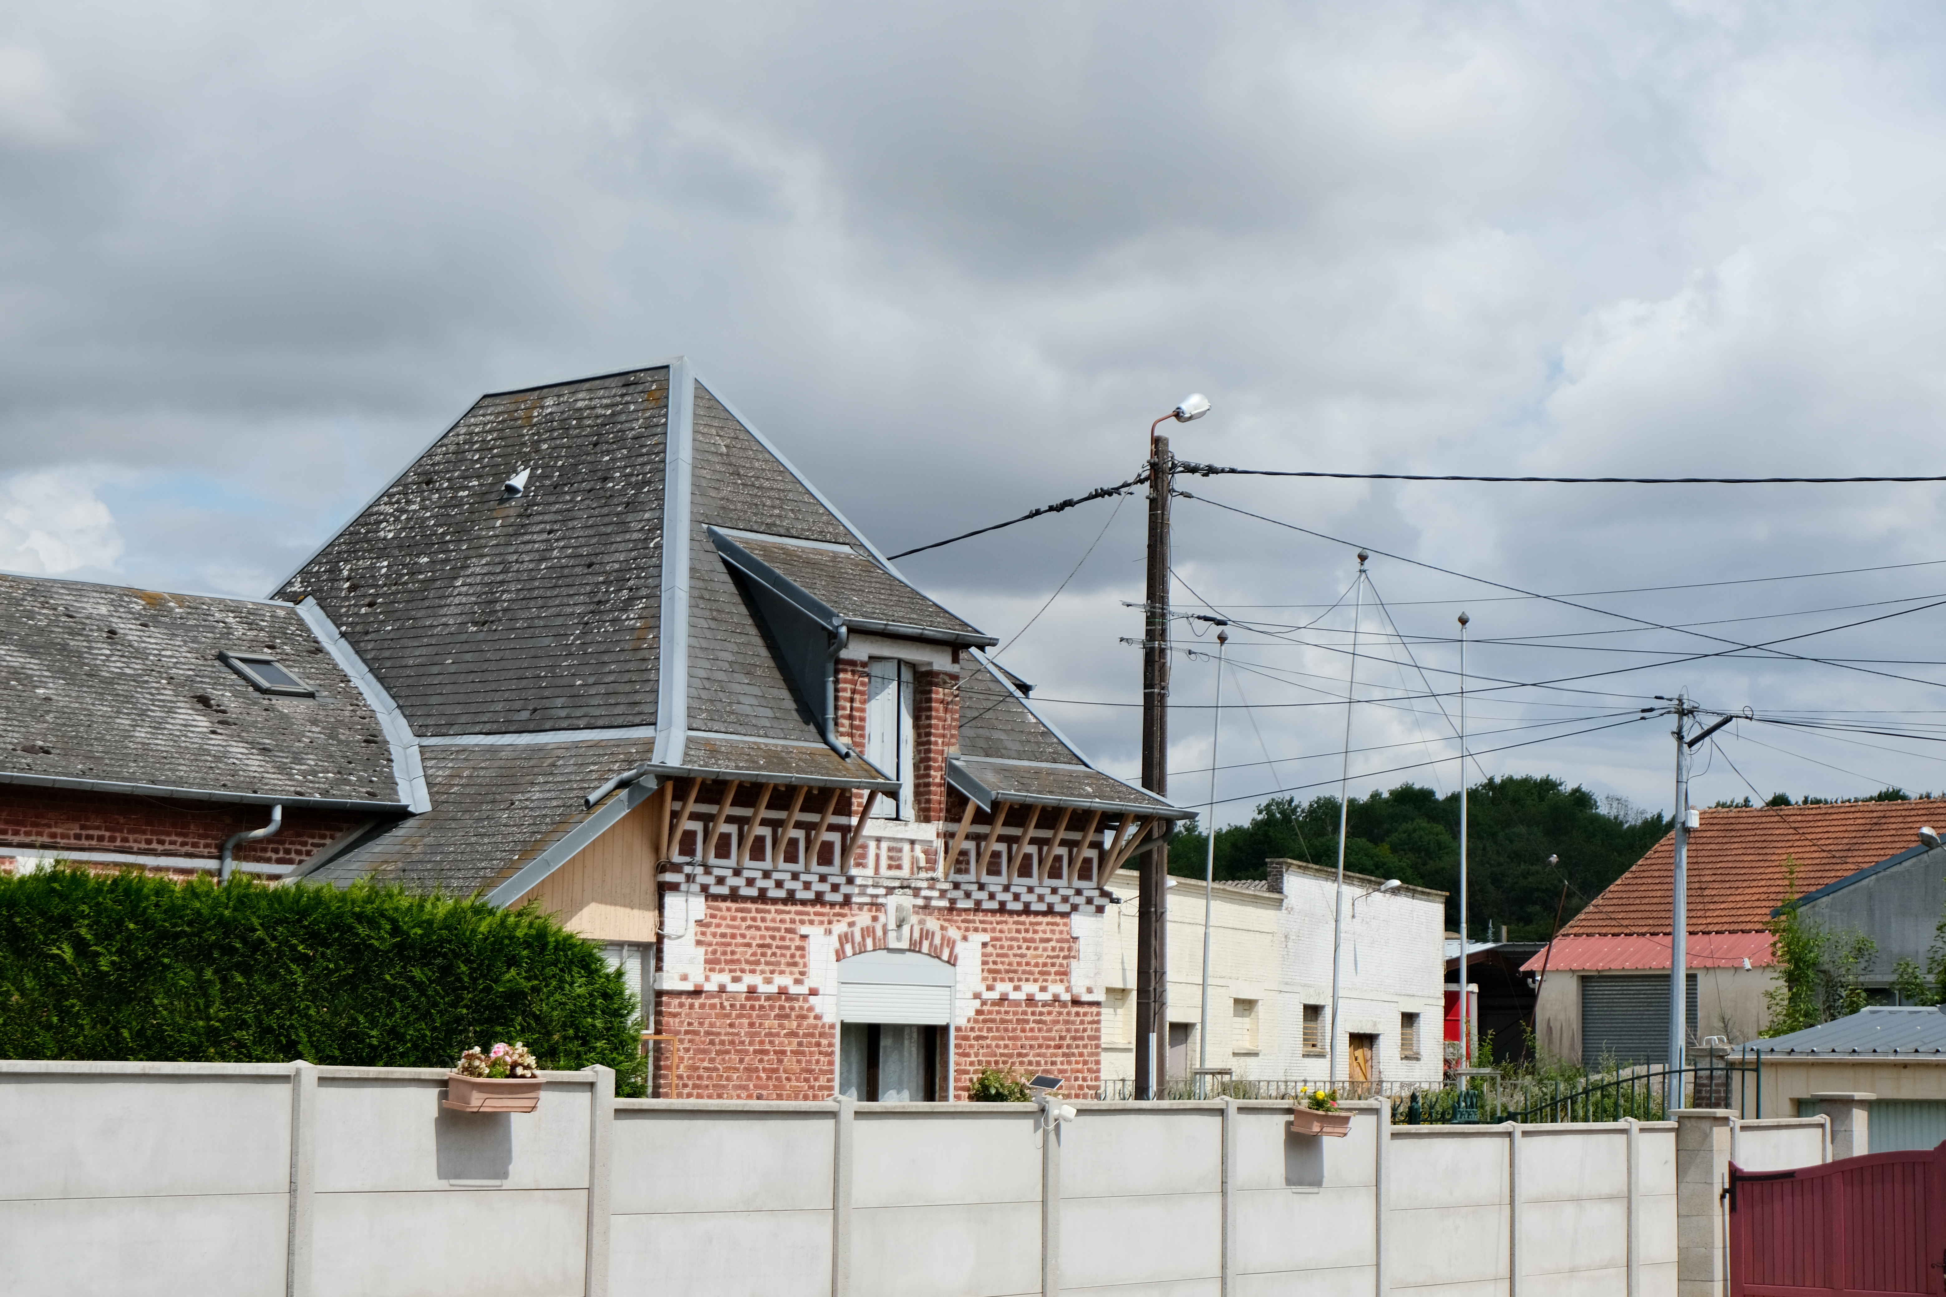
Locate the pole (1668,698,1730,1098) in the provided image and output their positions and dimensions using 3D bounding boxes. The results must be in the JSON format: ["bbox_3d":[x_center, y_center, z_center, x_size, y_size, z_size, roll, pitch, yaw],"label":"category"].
[{"bbox_3d":[8.297,3.590,42.135,0.680,6.160,0.260,1,-7,0],"label":"pole"}]

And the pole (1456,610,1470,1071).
[{"bbox_3d":[5.900,3.251,44.180,0.140,7.438,0.140,1,-7,0],"label":"pole"}]

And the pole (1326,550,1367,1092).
[{"bbox_3d":[4.106,2.713,40.717,0.150,7.674,0.150,4,-7,0],"label":"pole"}]

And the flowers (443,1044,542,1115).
[{"bbox_3d":[-2.163,1.940,16.627,0.180,0.310,0.490,-4,-8,34],"label":"flowers"}]

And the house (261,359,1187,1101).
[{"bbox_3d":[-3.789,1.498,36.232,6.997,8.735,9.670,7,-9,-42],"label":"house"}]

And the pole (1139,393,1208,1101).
[{"bbox_3d":[2.307,1.780,42.218,0.940,9.612,0.420,-3,-8,30],"label":"pole"}]

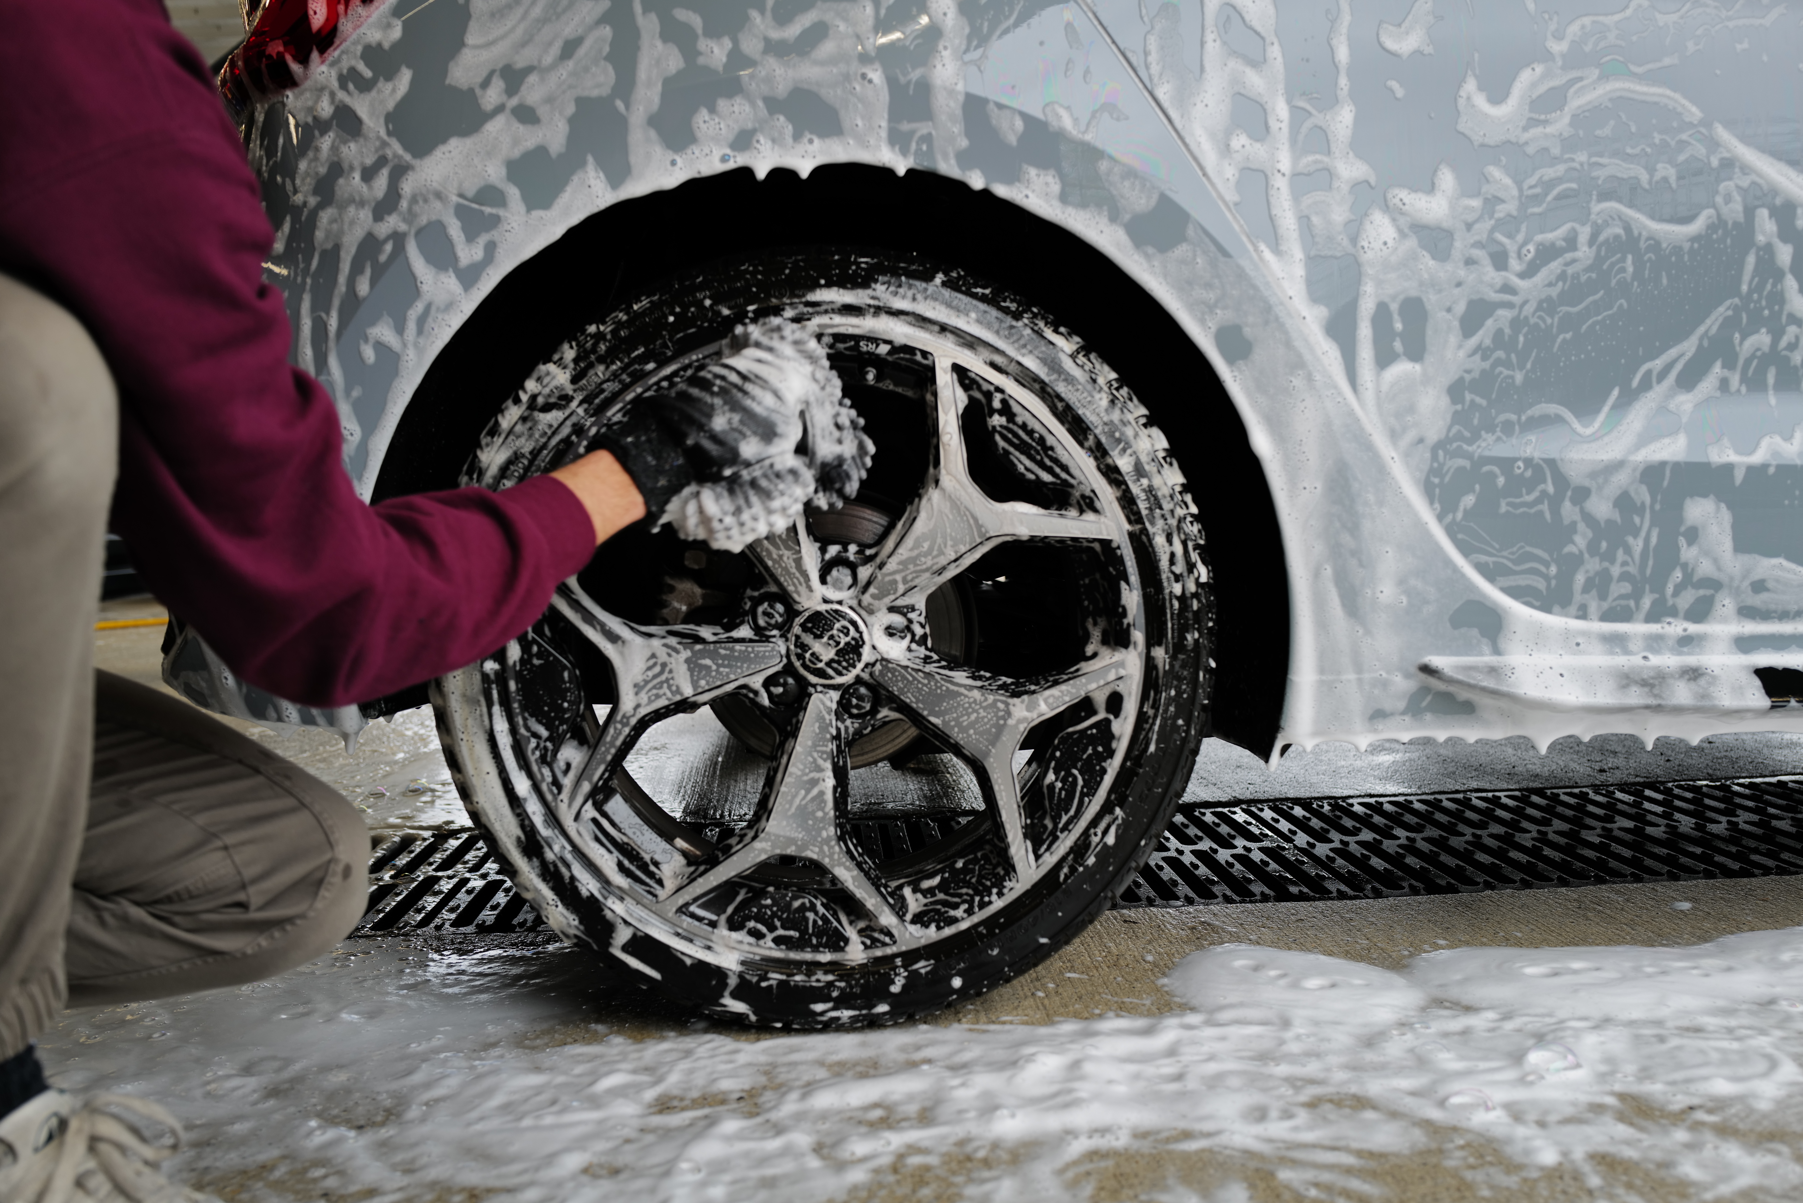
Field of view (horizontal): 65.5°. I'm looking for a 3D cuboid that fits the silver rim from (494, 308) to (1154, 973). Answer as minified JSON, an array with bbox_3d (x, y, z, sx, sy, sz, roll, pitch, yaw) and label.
[{"bbox_3d":[-0.069,0.025,1.258,0.537,0.537,0.200,-2,5,-3],"label":"silver rim"}]

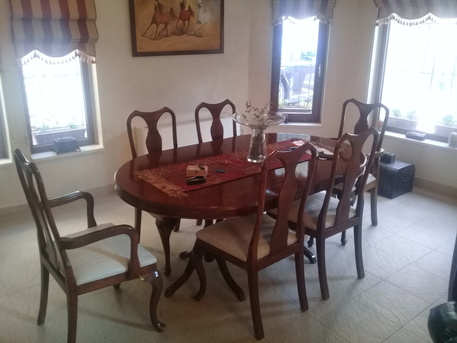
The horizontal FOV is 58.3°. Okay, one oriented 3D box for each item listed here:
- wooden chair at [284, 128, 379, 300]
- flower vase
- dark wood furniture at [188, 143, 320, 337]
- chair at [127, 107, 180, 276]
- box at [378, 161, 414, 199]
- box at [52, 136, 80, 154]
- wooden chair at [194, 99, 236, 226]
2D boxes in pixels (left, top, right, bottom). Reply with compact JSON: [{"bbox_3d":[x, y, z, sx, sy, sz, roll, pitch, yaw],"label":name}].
[{"bbox_3d":[0.597,0.203,2.652,0.510,1.037,0.550,-14,23,-36],"label":"wooden chair"},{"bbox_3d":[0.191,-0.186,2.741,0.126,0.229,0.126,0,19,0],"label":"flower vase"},{"bbox_3d":[0.153,0.311,2.321,0.510,1.037,0.550,-14,24,-37],"label":"dark wood furniture"},{"bbox_3d":[-0.391,0.105,2.912,0.510,1.037,0.550,-16,25,-40],"label":"chair"},{"bbox_3d":[1.652,0.048,4.266,0.360,0.310,0.380,-13,23,-35],"label":"box"},{"bbox_3d":[-1.485,-0.239,3.715,0.170,0.124,0.120,-13,23,-34],"label":"box"},{"bbox_3d":[0.054,-0.005,3.248,0.510,1.037,0.550,-15,24,-39],"label":"wooden chair"}]

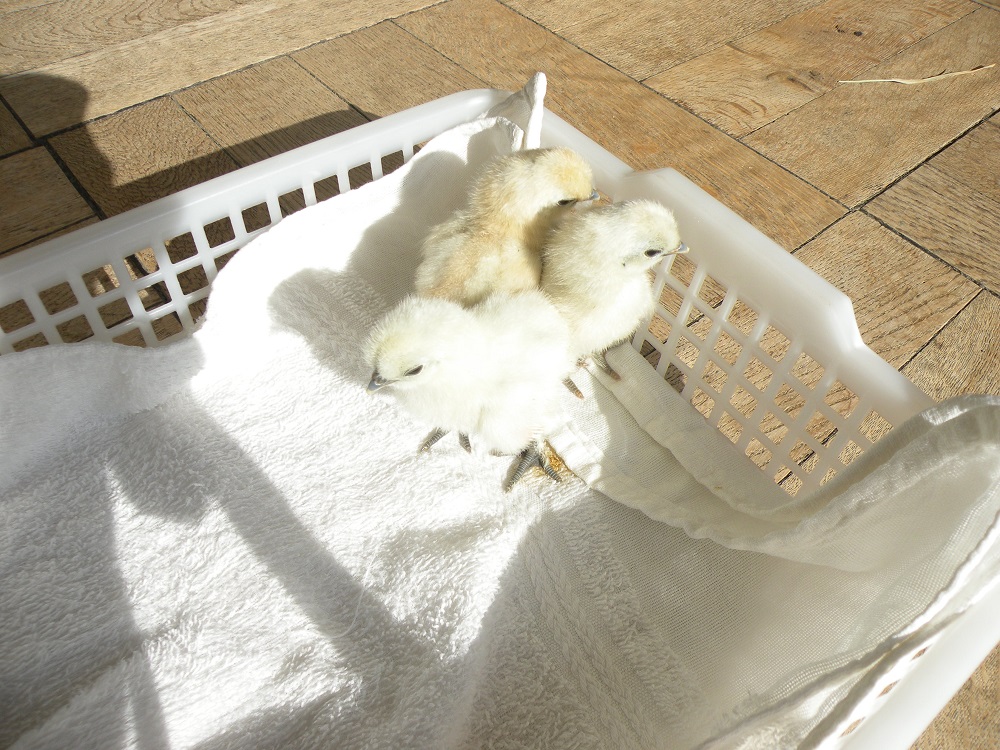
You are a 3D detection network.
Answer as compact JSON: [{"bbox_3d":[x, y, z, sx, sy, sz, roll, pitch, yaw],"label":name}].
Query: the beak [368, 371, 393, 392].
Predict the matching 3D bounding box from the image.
[{"bbox_3d":[-0.047,0.003,0.307,0.011,0.007,0.007,-38,61,-9],"label":"beak"}]

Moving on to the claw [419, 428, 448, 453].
[{"bbox_3d":[-0.029,0.028,0.338,0.005,0.005,0.018,36,57,23],"label":"claw"}]

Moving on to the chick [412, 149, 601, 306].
[{"bbox_3d":[0.000,-0.060,0.356,0.085,0.095,0.058,-4,51,-8],"label":"chick"}]

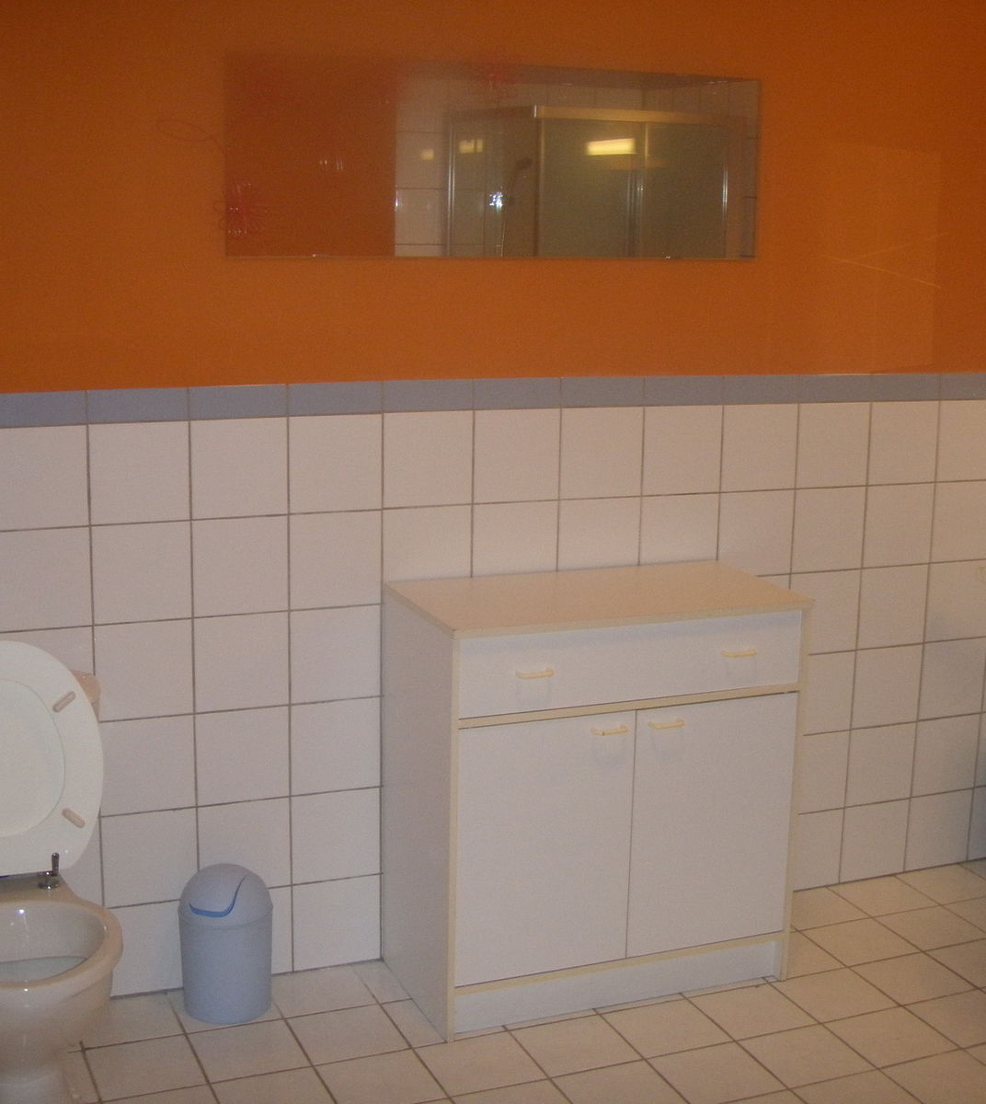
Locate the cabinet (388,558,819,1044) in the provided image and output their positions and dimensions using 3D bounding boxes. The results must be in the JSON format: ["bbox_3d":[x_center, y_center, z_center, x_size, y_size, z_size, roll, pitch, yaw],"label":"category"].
[{"bbox_3d":[0.214,0.503,3.432,0.799,0.857,0.421,-4,12,-22],"label":"cabinet"}]

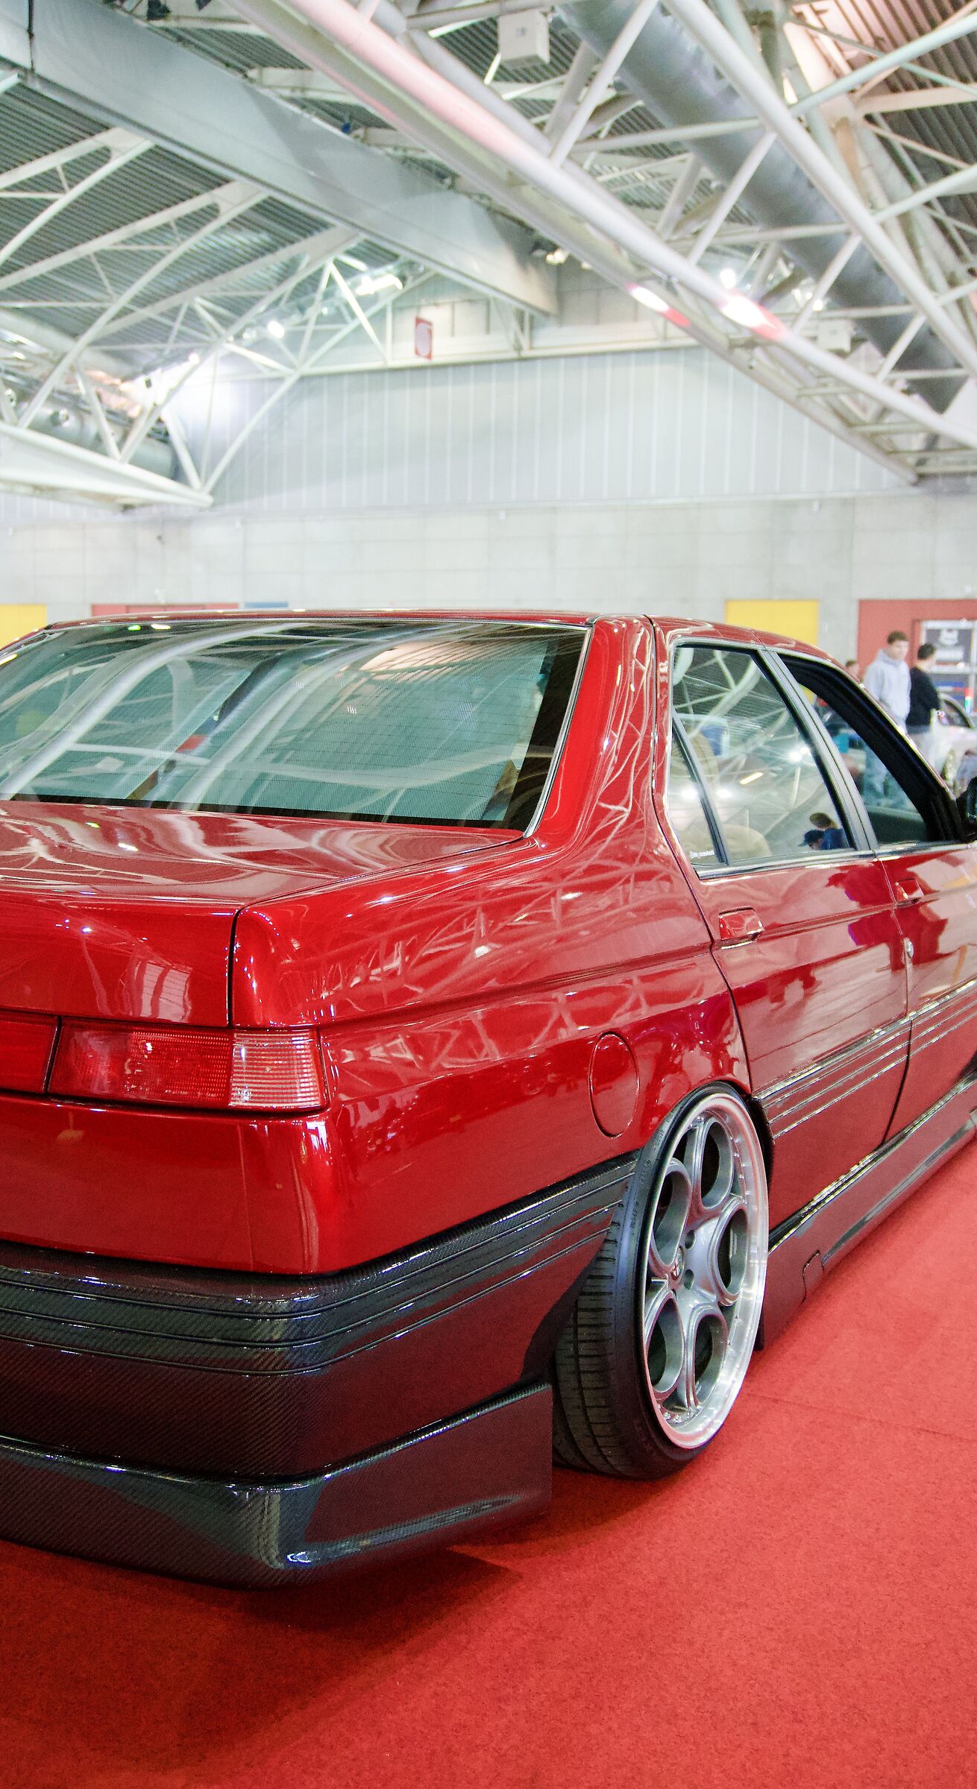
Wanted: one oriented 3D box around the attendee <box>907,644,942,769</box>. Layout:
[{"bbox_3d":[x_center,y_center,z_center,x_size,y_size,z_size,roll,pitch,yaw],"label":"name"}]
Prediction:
[{"bbox_3d":[3.958,-1.444,15.501,0.340,1.737,0.480,-5,9,-42],"label":"attendee"}]

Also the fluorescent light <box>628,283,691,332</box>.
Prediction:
[{"bbox_3d":[1.640,-5.563,16.039,0.180,0.160,1.600,4,7,24],"label":"fluorescent light"}]

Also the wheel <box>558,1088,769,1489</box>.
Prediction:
[{"bbox_3d":[0.238,0.556,2.558,0.220,0.610,0.610,1,6,28],"label":"wheel"}]

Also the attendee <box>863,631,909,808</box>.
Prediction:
[{"bbox_3d":[3.289,-1.308,14.102,0.500,1.763,0.340,-5,9,-42],"label":"attendee"}]

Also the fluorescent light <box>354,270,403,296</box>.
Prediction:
[{"bbox_3d":[-1.689,-9.399,26.000,0.250,0.220,1.200,-3,8,-33],"label":"fluorescent light"}]

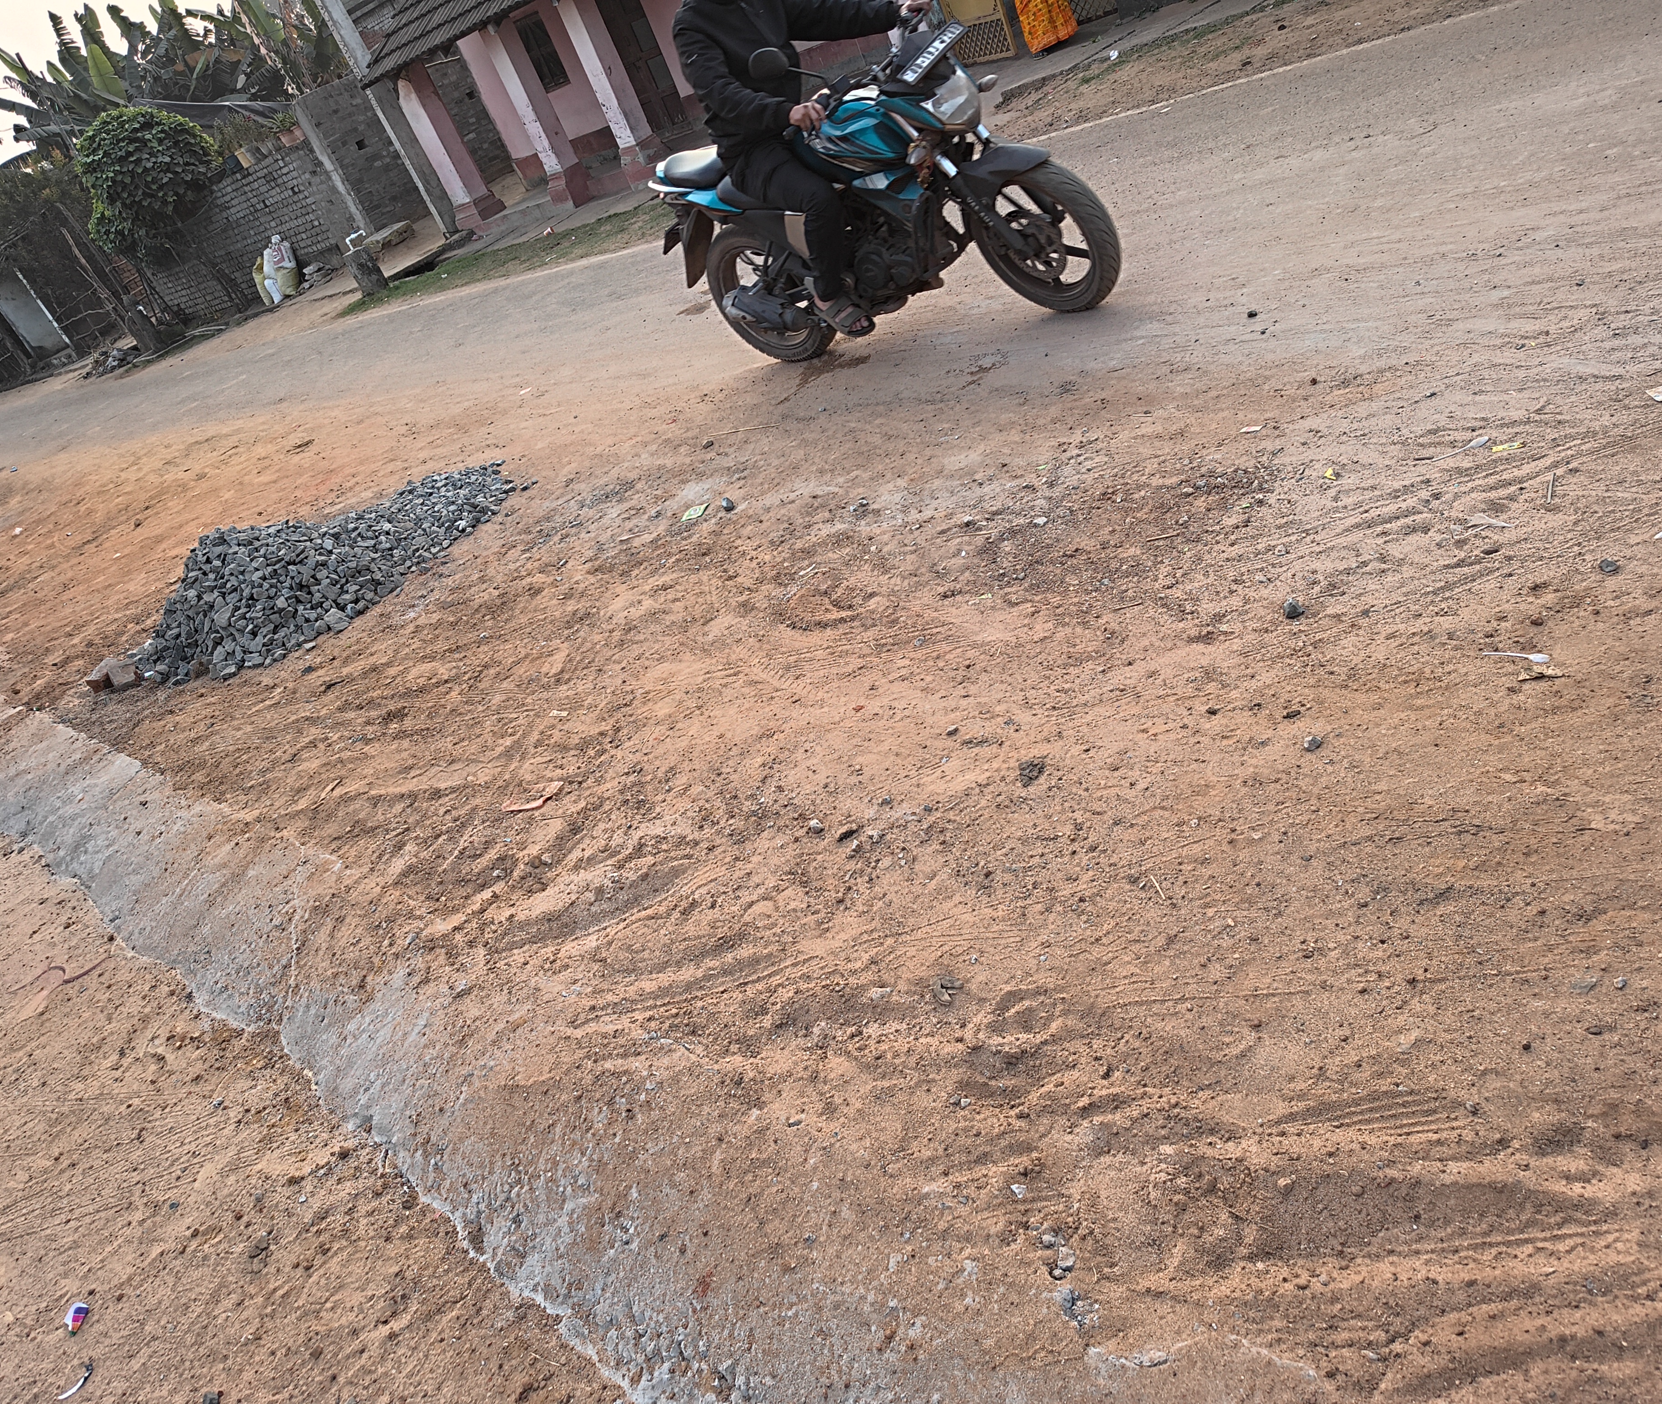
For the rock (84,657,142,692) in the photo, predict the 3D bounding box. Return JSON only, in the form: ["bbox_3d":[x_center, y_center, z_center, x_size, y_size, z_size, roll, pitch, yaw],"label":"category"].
[{"bbox_3d":[-2.850,-0.117,5.220,0.260,0.090,0.145,-8,33,28],"label":"rock"}]

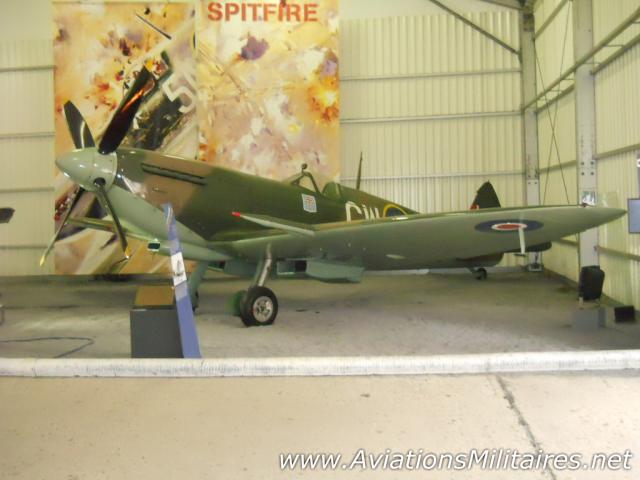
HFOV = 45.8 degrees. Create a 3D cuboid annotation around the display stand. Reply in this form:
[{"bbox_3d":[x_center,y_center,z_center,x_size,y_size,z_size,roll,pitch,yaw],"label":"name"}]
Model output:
[{"bbox_3d":[-1.663,0.882,7.887,0.540,0.790,0.400,-2,3,-6],"label":"display stand"}]

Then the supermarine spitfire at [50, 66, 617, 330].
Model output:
[{"bbox_3d":[0.289,-0.658,12.251,9.400,3.350,11.200,-4,3,-43],"label":"supermarine spitfire"}]

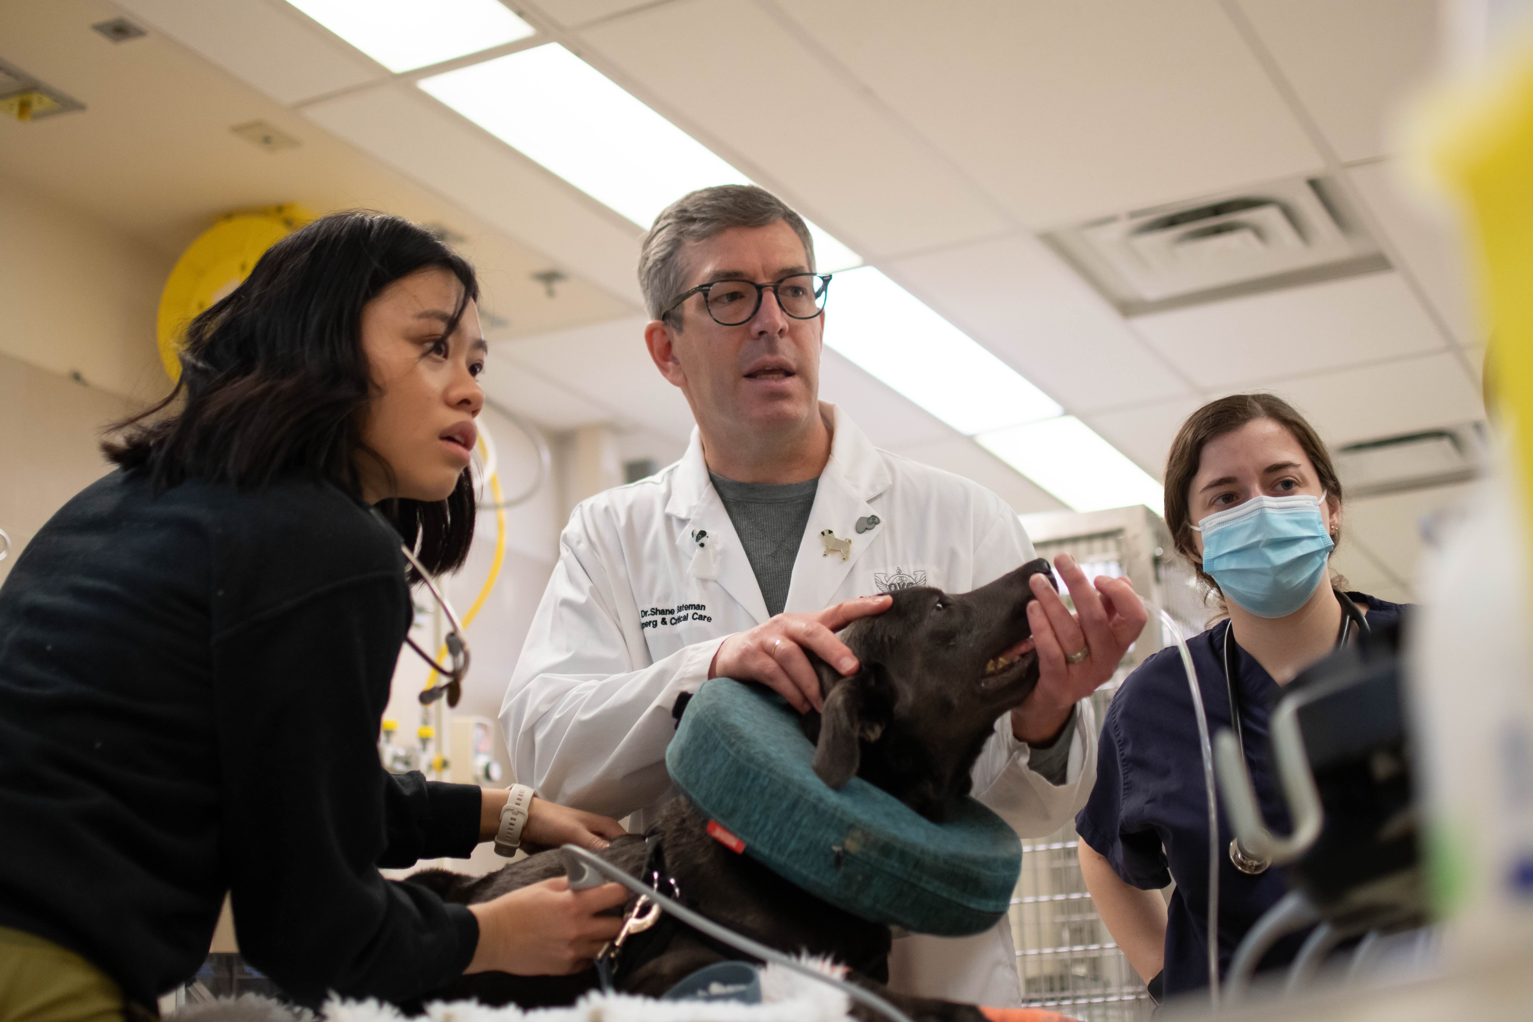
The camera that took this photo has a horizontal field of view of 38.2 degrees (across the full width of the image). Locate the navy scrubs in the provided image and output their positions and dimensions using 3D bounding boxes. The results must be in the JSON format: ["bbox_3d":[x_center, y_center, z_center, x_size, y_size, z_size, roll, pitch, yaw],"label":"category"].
[{"bbox_3d":[0.562,0.417,2.248,0.480,0.660,0.280,-9,-15,24],"label":"navy scrubs"}]

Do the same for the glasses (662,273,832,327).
[{"bbox_3d":[-0.022,-0.186,2.149,0.144,0.050,0.145,-7,-8,-23],"label":"glasses"}]

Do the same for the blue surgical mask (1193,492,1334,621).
[{"bbox_3d":[0.510,0.046,2.255,0.137,0.120,0.100,-15,-17,18],"label":"blue surgical mask"}]

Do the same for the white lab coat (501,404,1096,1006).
[{"bbox_3d":[0.043,0.350,2.076,0.560,0.950,0.420,-4,-14,6],"label":"white lab coat"}]

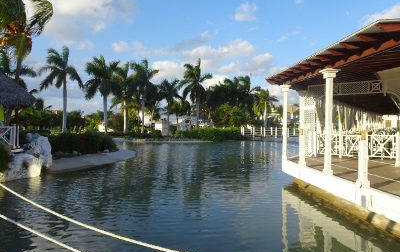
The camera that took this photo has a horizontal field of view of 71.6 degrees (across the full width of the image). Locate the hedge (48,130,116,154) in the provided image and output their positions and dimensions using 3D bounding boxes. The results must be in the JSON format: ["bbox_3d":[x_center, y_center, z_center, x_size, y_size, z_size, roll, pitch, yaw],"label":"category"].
[{"bbox_3d":[-7.250,1.000,17.200,3.900,1.300,1.800,0,0,-35],"label":"hedge"}]

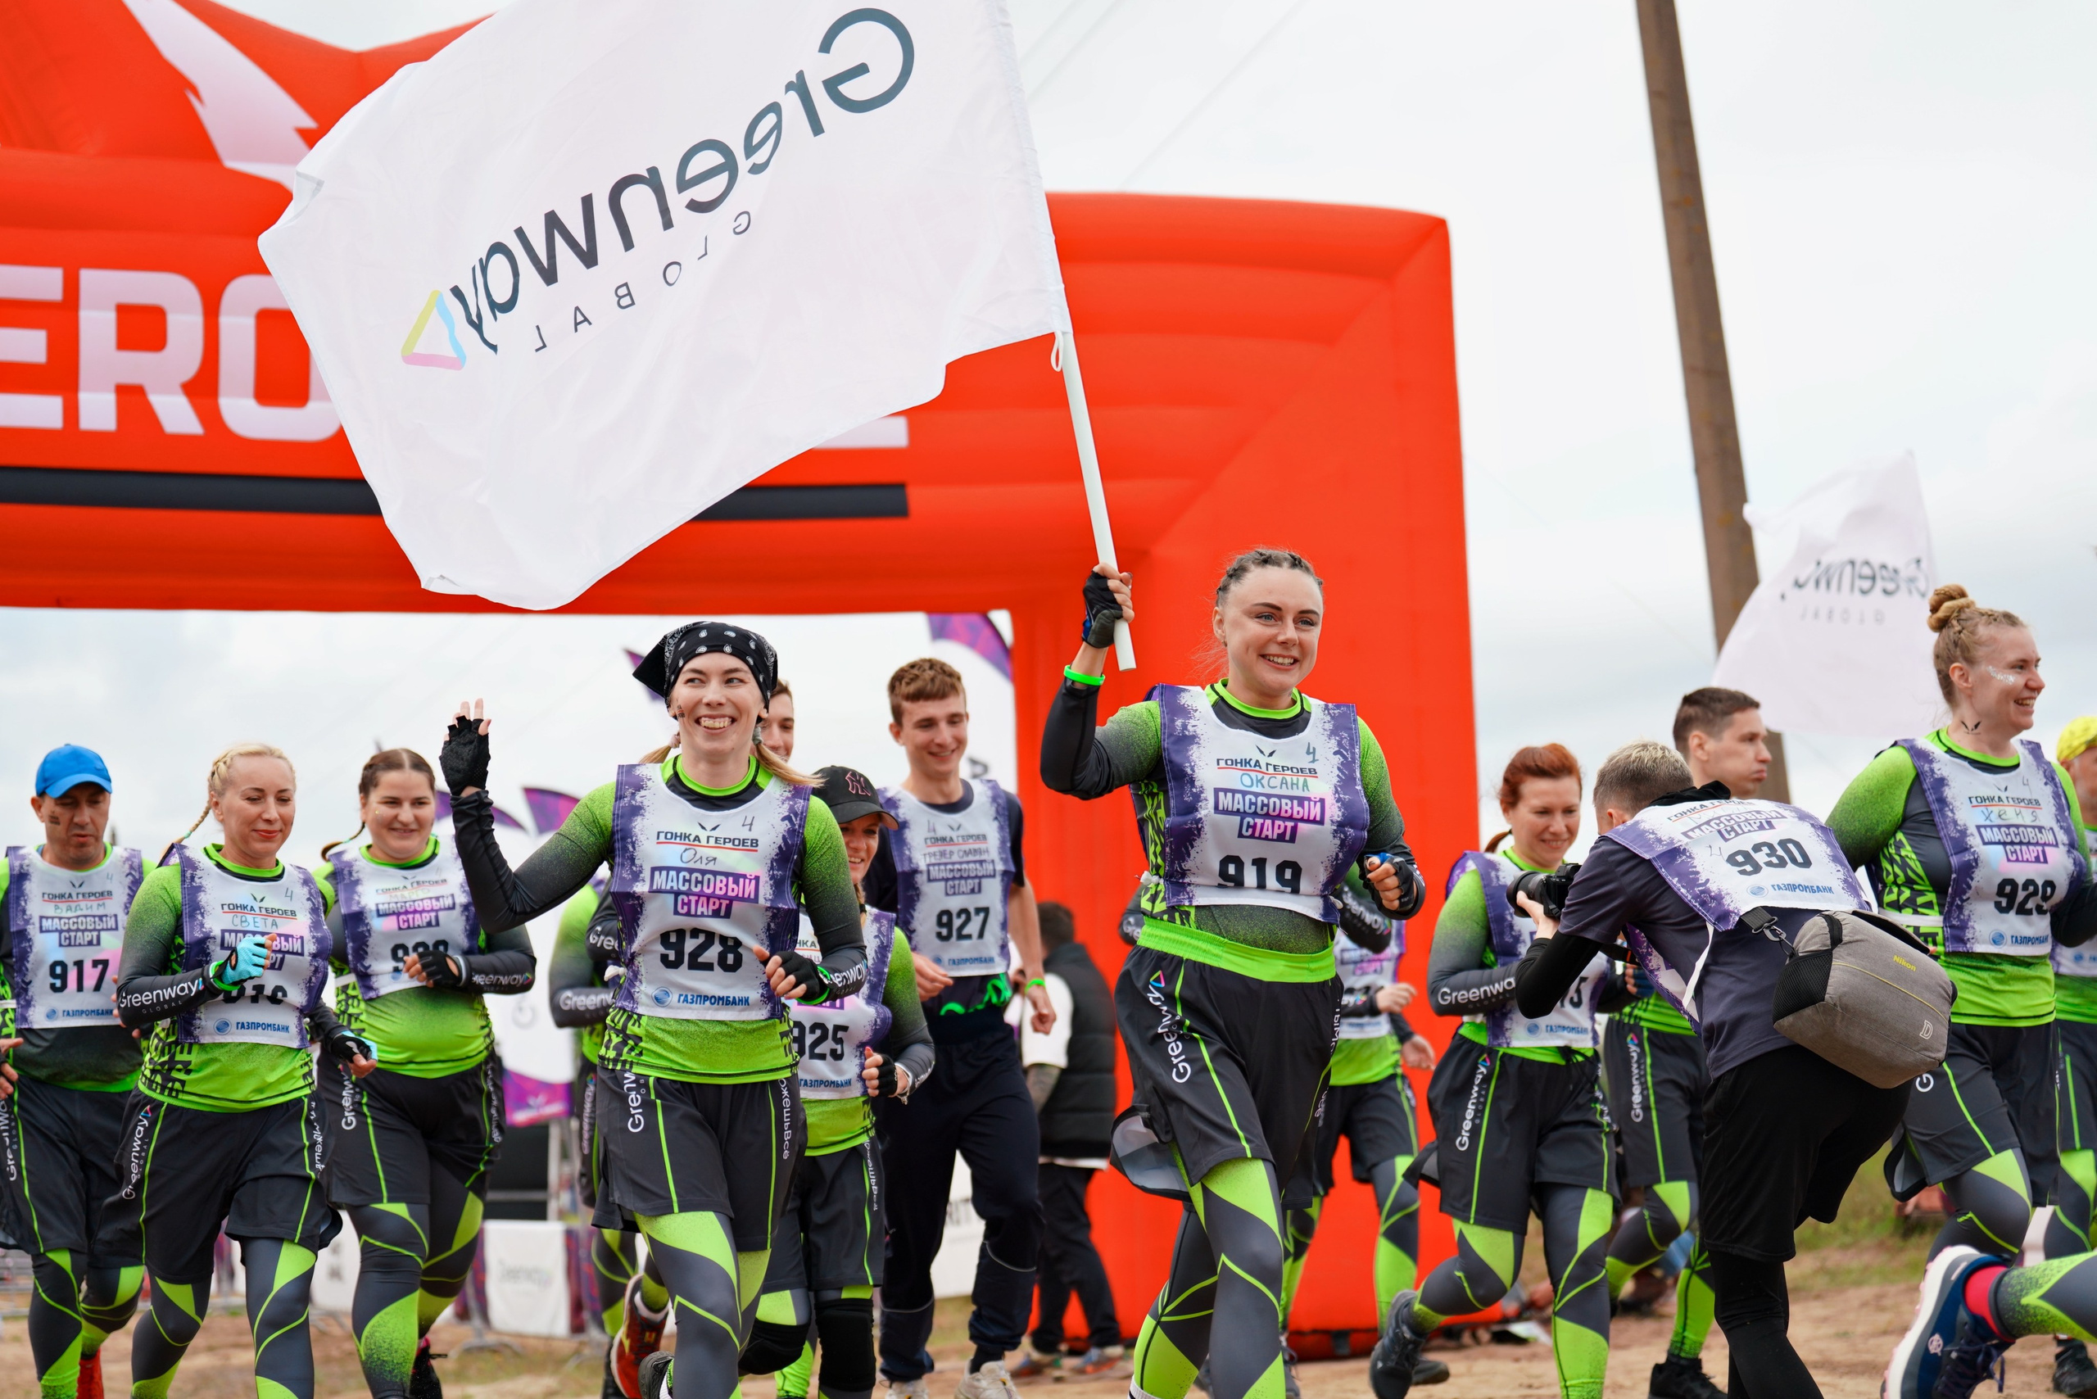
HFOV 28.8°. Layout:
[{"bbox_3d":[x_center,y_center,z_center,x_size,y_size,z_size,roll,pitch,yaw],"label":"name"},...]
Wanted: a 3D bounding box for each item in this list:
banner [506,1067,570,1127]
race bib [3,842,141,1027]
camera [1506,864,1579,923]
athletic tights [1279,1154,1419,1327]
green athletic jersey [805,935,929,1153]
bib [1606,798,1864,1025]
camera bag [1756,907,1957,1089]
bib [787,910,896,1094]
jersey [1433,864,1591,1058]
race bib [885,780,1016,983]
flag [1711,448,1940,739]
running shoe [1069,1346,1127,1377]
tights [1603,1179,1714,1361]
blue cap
[{"bbox_3d":[-3.760,2.935,30.000,0.520,0.450,0.060,0,-8,-7],"label":"banner"},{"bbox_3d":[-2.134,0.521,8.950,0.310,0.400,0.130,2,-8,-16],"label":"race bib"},{"bbox_3d":[0.875,0.328,6.950,0.160,0.115,0.140,-6,-10,36],"label":"camera"},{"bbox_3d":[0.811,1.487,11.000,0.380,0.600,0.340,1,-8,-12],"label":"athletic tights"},{"bbox_3d":[-0.462,0.675,8.250,0.480,0.530,0.320,4,1,-27],"label":"green athletic jersey"},{"bbox_3d":[1.174,0.369,6.995,0.350,0.220,0.430,-5,32,-19],"label":"bib"},{"bbox_3d":[1.326,0.485,6.650,0.260,0.190,0.140,29,-38,-34],"label":"camera bag"},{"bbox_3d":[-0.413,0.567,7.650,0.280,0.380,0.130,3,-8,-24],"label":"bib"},{"bbox_3d":[1.000,0.548,8.600,0.420,0.470,0.290,1,-8,-15],"label":"jersey"},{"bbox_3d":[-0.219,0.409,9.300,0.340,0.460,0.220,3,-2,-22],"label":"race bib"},{"bbox_3d":[2.584,-0.344,13.500,0.900,0.950,0.320,-6,-10,39],"label":"flag"},{"bbox_3d":[0.180,2.421,14.900,0.280,0.120,0.105,-10,-6,-6],"label":"running shoe"},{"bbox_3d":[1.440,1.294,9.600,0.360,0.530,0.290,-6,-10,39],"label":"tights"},{"bbox_3d":[-2.102,0.152,8.800,0.170,0.135,0.250,4,12,-32],"label":"blue cap"}]

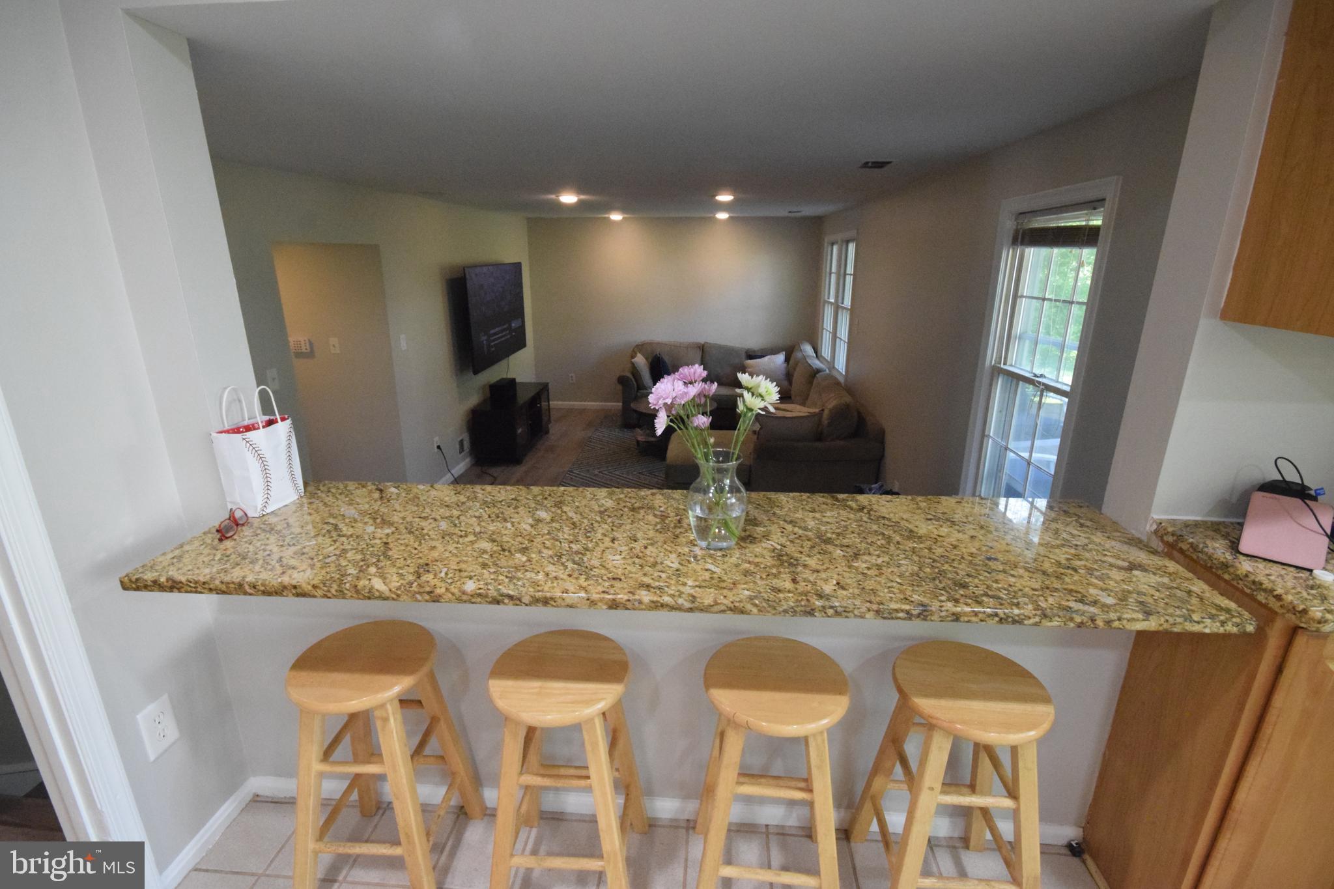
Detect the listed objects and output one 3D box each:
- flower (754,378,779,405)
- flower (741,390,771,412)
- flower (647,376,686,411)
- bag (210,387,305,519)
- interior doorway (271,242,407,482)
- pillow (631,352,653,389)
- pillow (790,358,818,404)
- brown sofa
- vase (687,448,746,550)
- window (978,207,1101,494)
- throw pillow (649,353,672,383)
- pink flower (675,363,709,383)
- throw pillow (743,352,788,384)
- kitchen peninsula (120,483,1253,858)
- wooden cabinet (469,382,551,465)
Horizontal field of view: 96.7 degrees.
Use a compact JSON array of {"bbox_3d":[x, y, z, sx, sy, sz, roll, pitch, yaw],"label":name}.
[{"bbox_3d":[0.221,-0.116,1.307,0.059,0.059,0.044,-7,18,-21],"label":"flower"},{"bbox_3d":[0.198,-0.096,1.315,0.068,0.049,0.064,1,17,4],"label":"flower"},{"bbox_3d":[0.000,-0.114,1.320,0.085,0.065,0.080,-12,30,8],"label":"flower"},{"bbox_3d":[-1.100,0.007,1.595,0.084,0.334,0.158,3,17,9],"label":"bag"},{"bbox_3d":[-2.139,-0.279,3.978,0.120,2.026,1.058,1,17,4],"label":"interior doorway"},{"bbox_3d":[-0.311,-0.890,7.226,0.150,0.440,0.440,-15,17,29],"label":"pillow"},{"bbox_3d":[1.410,-0.654,6.118,0.168,0.464,0.494,15,18,0],"label":"pillow"},{"bbox_3d":[0.568,-0.419,6.311,2.400,0.990,3.600,1,17,4],"label":"brown sofa"},{"bbox_3d":[0.117,0.131,1.391,0.138,0.214,0.138,1,17,4],"label":"vase"},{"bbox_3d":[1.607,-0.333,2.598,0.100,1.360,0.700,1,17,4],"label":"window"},{"bbox_3d":[-0.083,-0.897,7.291,0.170,0.440,0.420,14,24,43],"label":"throw pillow"},{"bbox_3d":[0.055,-0.157,1.323,0.072,0.050,0.070,1,17,4],"label":"pink flower"},{"bbox_3d":[1.197,-0.874,7.203,0.520,0.430,0.180,3,-3,15],"label":"throw pillow"},{"bbox_3d":[-0.018,0.601,1.619,2.332,0.785,0.597,1,17,4],"label":"kitchen peninsula"},{"bbox_3d":[-1.625,-0.241,6.343,0.445,0.558,1.206,1,17,4],"label":"wooden cabinet"}]

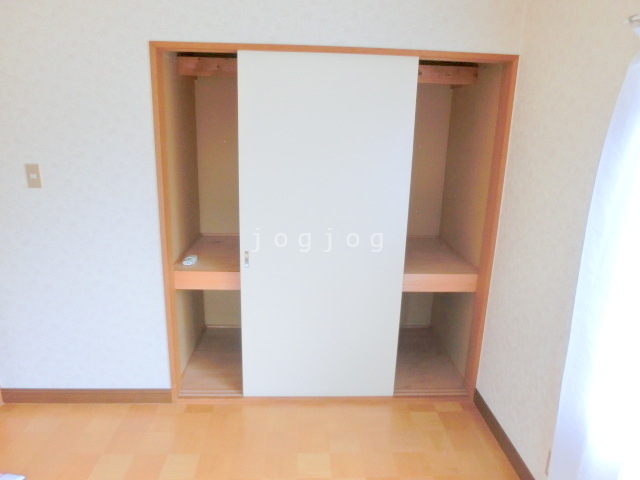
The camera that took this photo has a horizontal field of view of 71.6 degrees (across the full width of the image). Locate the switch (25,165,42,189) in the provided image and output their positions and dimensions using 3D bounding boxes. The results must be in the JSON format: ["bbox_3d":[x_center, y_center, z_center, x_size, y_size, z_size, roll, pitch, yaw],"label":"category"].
[{"bbox_3d":[-1.413,-0.313,2.185,0.069,0.120,0.013,1,14,-3],"label":"switch"}]

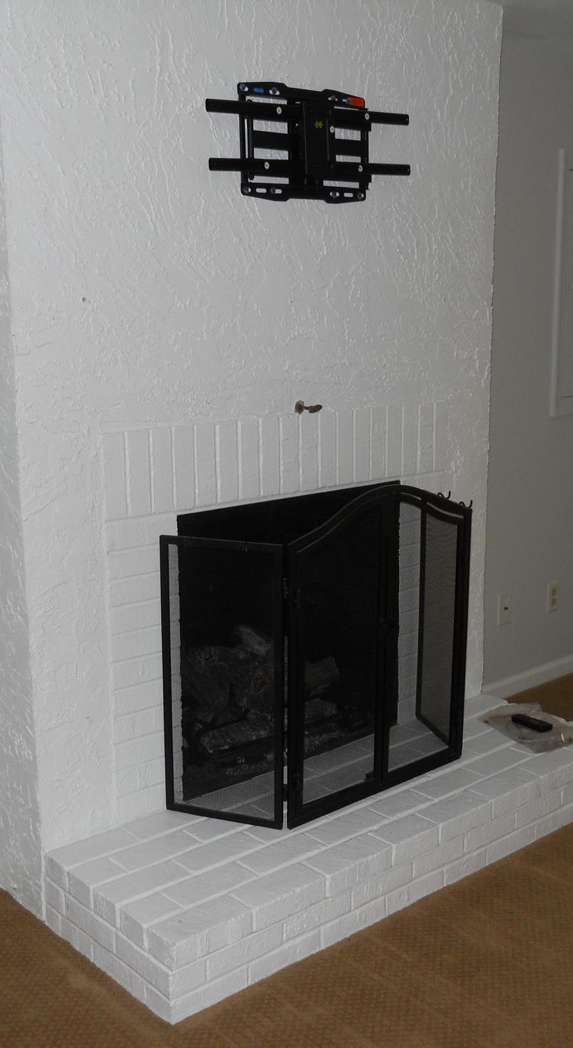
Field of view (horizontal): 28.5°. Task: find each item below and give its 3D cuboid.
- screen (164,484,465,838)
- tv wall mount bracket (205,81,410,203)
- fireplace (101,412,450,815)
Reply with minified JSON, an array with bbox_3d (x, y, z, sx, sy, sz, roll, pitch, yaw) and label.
[{"bbox_3d":[0.150,0.283,2.981,0.959,0.805,0.307,-10,14,-40],"label":"screen"},{"bbox_3d":[0.052,-0.938,2.785,0.665,0.265,0.090,-10,14,-40],"label":"tv wall mount bracket"},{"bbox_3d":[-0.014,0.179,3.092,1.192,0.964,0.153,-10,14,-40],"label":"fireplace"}]

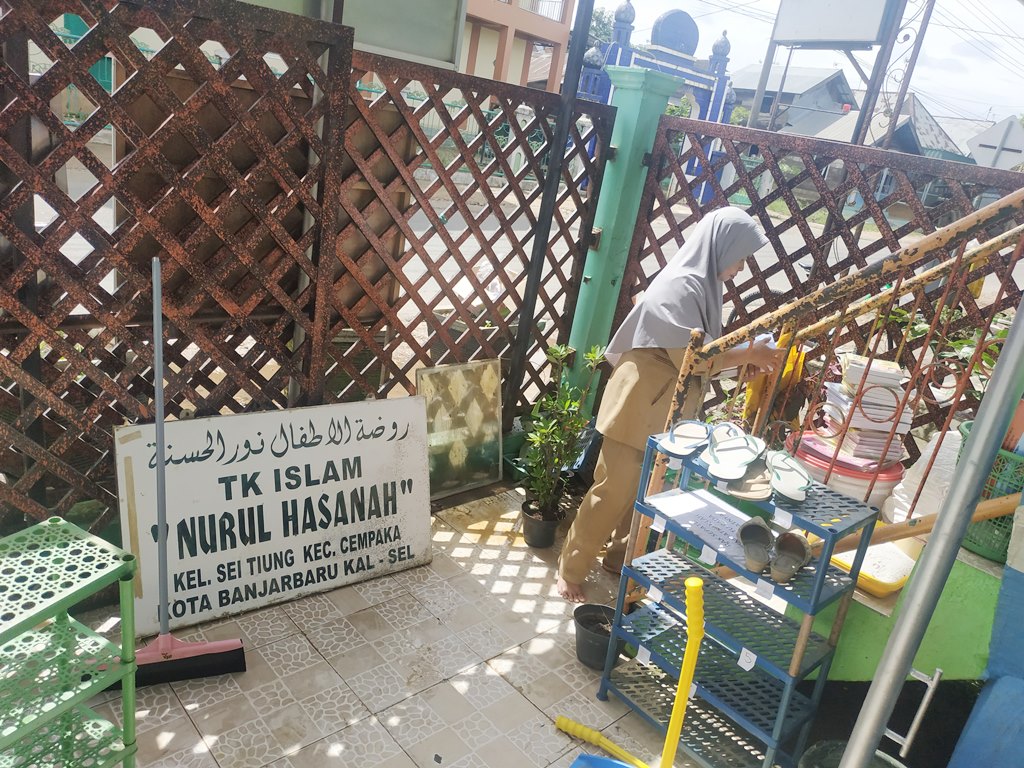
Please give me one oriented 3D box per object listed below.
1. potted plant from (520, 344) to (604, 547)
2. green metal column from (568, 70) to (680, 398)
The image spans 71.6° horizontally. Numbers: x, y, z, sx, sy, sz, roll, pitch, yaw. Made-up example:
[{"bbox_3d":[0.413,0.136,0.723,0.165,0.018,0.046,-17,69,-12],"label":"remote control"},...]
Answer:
[{"bbox_3d":[0.196,0.259,2.837,0.270,0.849,0.260,12,18,5],"label":"potted plant"},{"bbox_3d":[0.441,-0.505,3.503,0.230,1.962,0.230,-7,24,-44],"label":"green metal column"}]

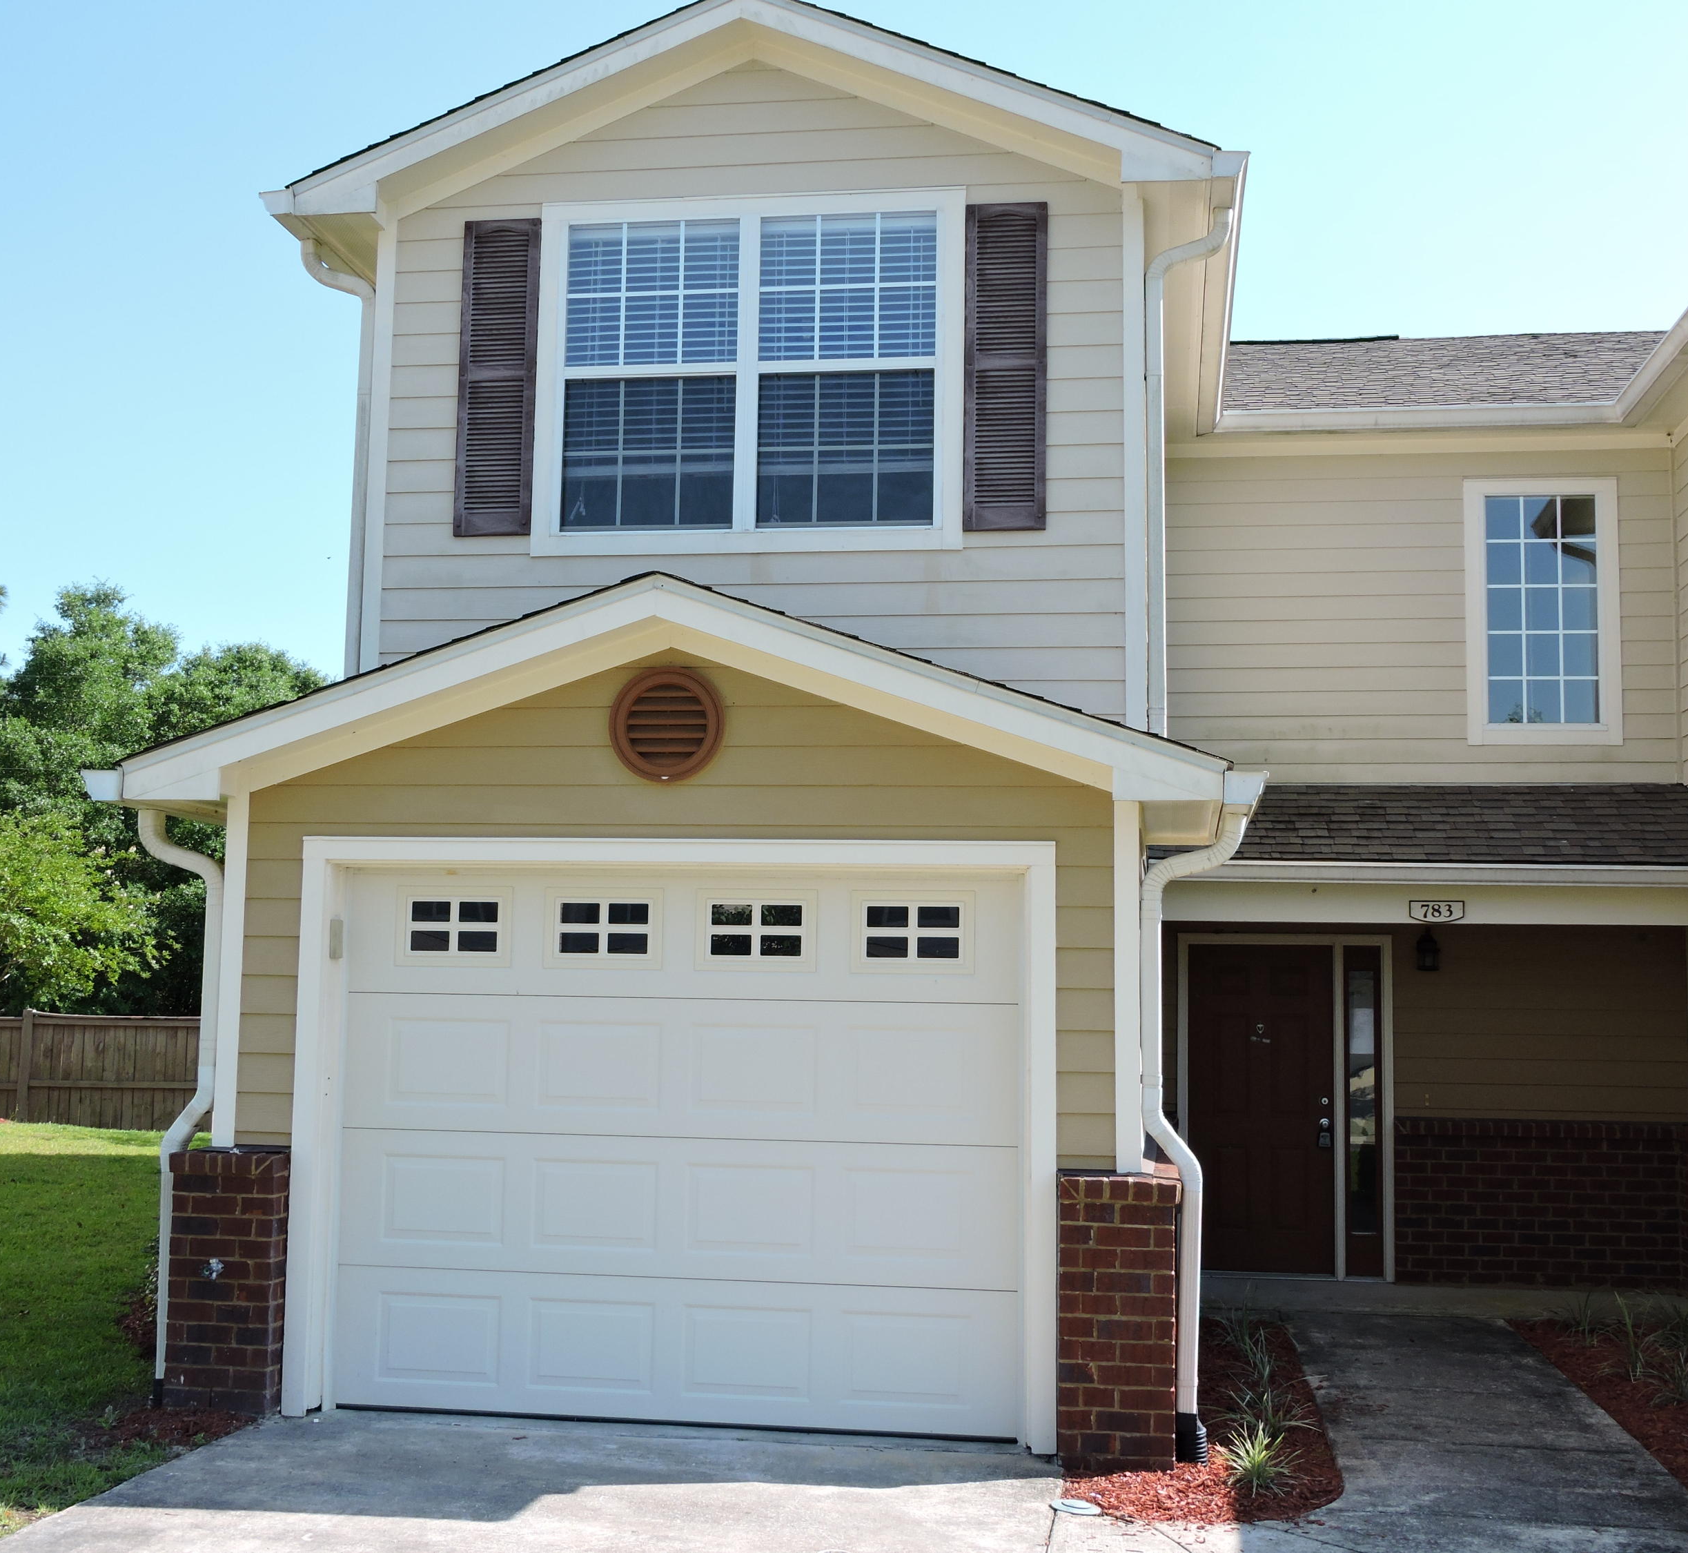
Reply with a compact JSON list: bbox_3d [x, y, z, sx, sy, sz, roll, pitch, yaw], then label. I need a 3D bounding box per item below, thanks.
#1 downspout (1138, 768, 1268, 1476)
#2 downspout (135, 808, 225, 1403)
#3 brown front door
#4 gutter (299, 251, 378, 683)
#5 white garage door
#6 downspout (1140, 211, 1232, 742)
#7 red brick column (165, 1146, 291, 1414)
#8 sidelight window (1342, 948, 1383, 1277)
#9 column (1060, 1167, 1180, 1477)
[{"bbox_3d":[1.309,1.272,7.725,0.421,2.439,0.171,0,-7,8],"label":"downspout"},{"bbox_3d":[-2.676,1.296,8.366,0.398,2.318,0.111,0,-7,8],"label":"downspout"},{"bbox_3d":[2.594,2.056,12.998,0.897,2.016,0.060,0,-7,8],"label":"brown front door"},{"bbox_3d":[-2.445,-1.360,9.980,0.398,2.470,0.111,0,-7,8],"label":"gutter"},{"bbox_3d":[-0.664,1.444,8.224,2.747,2.132,0.060,0,-7,8],"label":"white garage door"},{"bbox_3d":[1.554,-1.312,9.390,0.398,2.540,0.111,0,-7,8],"label":"downspout"},{"bbox_3d":[-2.374,1.979,8.246,0.444,1.003,0.383,0,-7,8],"label":"red brick column"},{"bbox_3d":[3.207,2.060,12.908,0.242,2.016,0.060,0,-7,8],"label":"sidelight window"},{"bbox_3d":[1.025,1.996,7.748,0.428,1.048,0.383,0,-7,8],"label":"column"}]

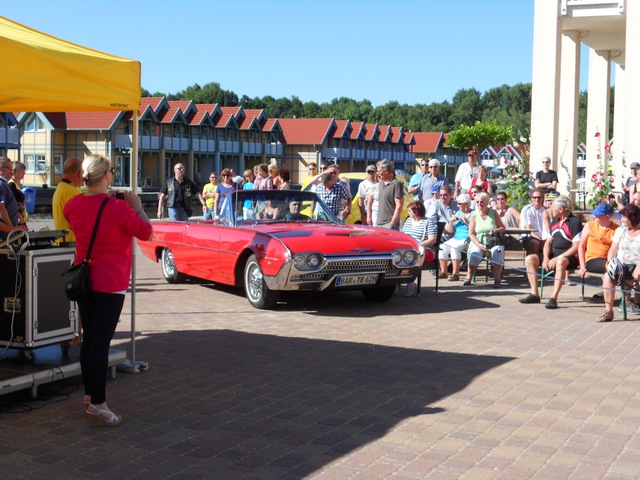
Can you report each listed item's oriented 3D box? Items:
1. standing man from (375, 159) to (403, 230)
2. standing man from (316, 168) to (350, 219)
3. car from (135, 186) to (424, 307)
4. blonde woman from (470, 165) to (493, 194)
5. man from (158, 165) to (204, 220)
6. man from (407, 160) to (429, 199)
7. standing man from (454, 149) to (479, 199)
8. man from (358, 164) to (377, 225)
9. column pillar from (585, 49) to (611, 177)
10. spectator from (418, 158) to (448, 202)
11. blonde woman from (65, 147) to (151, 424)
[{"bbox_3d":[0.905,-0.188,13.461,0.470,1.790,0.320,3,4,26],"label":"standing man"},{"bbox_3d":[0.198,-0.193,14.657,0.520,1.680,0.380,3,4,25],"label":"standing man"},{"bbox_3d":[-0.775,0.004,13.485,1.930,1.360,5.200,-1,4,-29],"label":"car"},{"bbox_3d":[3.109,-0.622,19.356,0.450,1.640,0.300,2,4,9],"label":"blonde woman"},{"bbox_3d":[-2.414,-0.453,17.359,0.720,1.750,0.380,1,4,-6],"label":"man"},{"bbox_3d":[1.790,-0.575,18.261,0.500,1.790,0.330,0,4,-11],"label":"man"},{"bbox_3d":[3.005,-0.907,20.362,0.550,1.830,0.340,1,4,0],"label":"standing man"},{"bbox_3d":[0.776,-0.374,16.659,0.500,1.740,0.320,1,4,7],"label":"man"},{"bbox_3d":[7.382,-2.762,26.656,0.500,4.600,0.500,3,4,26],"label":"column pillar"},{"bbox_3d":[1.952,-0.497,17.361,0.520,1.800,0.330,1,4,7],"label":"spectator"},{"bbox_3d":[-1.399,0.301,6.478,0.480,1.700,0.500,-2,5,-40],"label":"blonde woman"}]

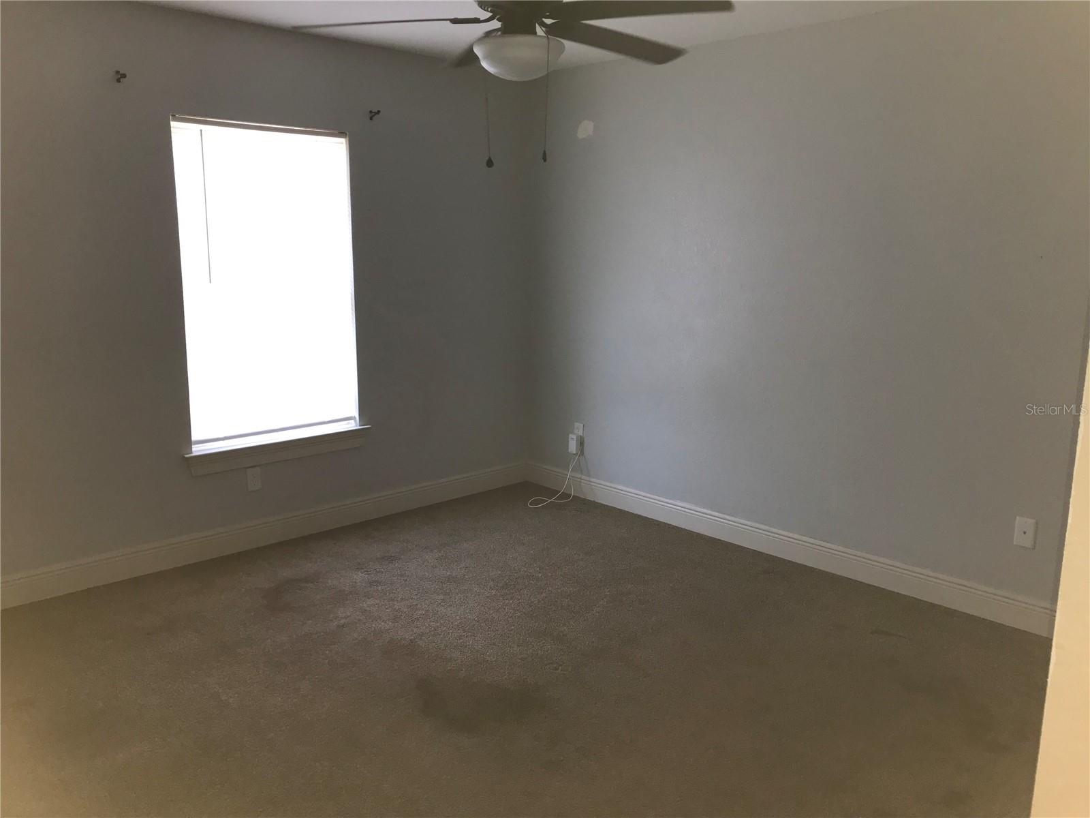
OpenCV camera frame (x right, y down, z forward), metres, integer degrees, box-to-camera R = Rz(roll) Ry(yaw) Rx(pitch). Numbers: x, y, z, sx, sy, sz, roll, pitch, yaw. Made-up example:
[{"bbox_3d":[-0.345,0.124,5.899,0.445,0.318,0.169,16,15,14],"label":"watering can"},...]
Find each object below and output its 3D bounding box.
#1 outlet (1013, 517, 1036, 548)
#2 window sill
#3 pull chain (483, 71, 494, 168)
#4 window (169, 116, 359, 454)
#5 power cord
[{"bbox_3d":[1.904,0.490,3.495,0.010,0.114,0.071,-10,15,-43],"label":"outlet"},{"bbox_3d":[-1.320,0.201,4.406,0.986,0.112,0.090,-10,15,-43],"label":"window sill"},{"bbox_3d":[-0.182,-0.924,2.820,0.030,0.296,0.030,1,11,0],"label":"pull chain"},{"bbox_3d":[-1.326,-0.591,4.263,0.880,1.491,0.080,-10,15,-43],"label":"window"},{"bbox_3d":[0.045,0.368,5.170,0.326,0.351,0.181,-10,15,-43],"label":"power cord"}]

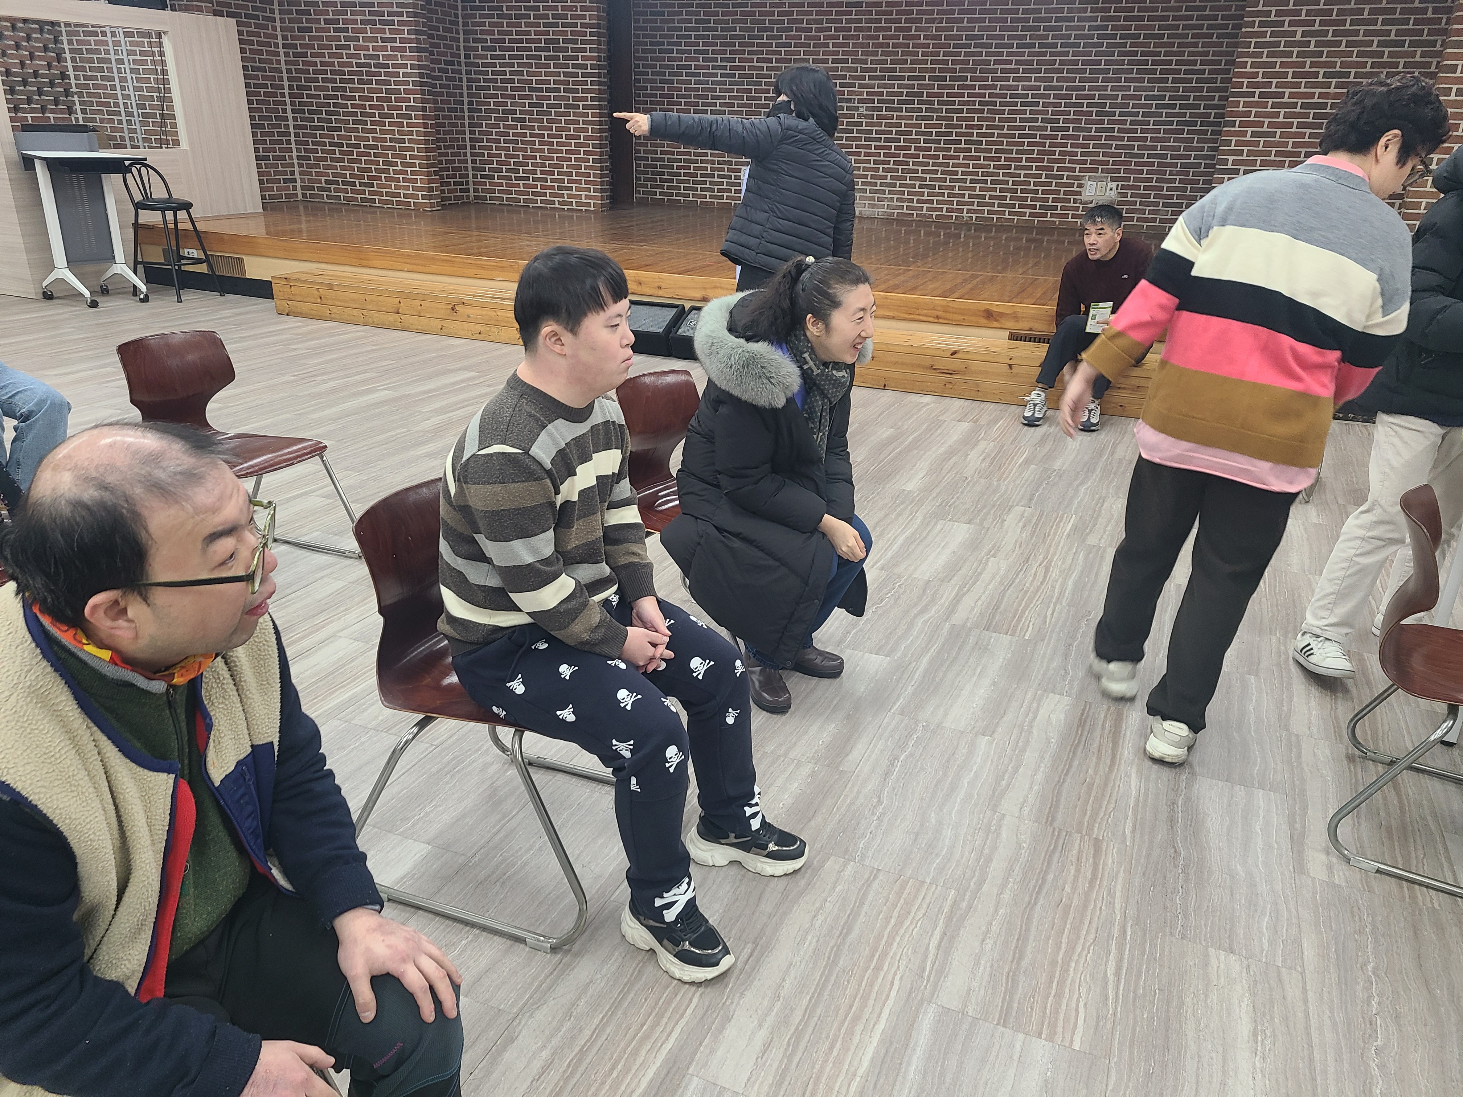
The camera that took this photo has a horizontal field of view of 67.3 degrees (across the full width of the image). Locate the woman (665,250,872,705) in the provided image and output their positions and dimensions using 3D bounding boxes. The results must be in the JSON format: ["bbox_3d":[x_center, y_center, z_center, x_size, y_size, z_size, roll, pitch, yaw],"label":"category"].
[{"bbox_3d":[0.082,-0.193,2.863,0.604,1.118,0.534,16,25,32],"label":"woman"}]

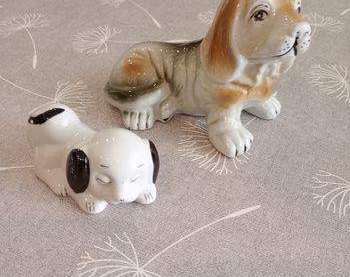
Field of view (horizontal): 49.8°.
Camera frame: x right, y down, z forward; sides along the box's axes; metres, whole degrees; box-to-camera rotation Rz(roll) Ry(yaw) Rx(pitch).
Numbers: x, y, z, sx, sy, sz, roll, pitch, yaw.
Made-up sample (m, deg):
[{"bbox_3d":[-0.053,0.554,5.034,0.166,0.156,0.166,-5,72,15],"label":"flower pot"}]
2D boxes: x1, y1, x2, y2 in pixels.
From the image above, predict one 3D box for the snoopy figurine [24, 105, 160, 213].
[{"bbox_3d":[-0.057,0.009,0.255,0.058,0.053,0.081,-26,49,-25],"label":"snoopy figurine"}]

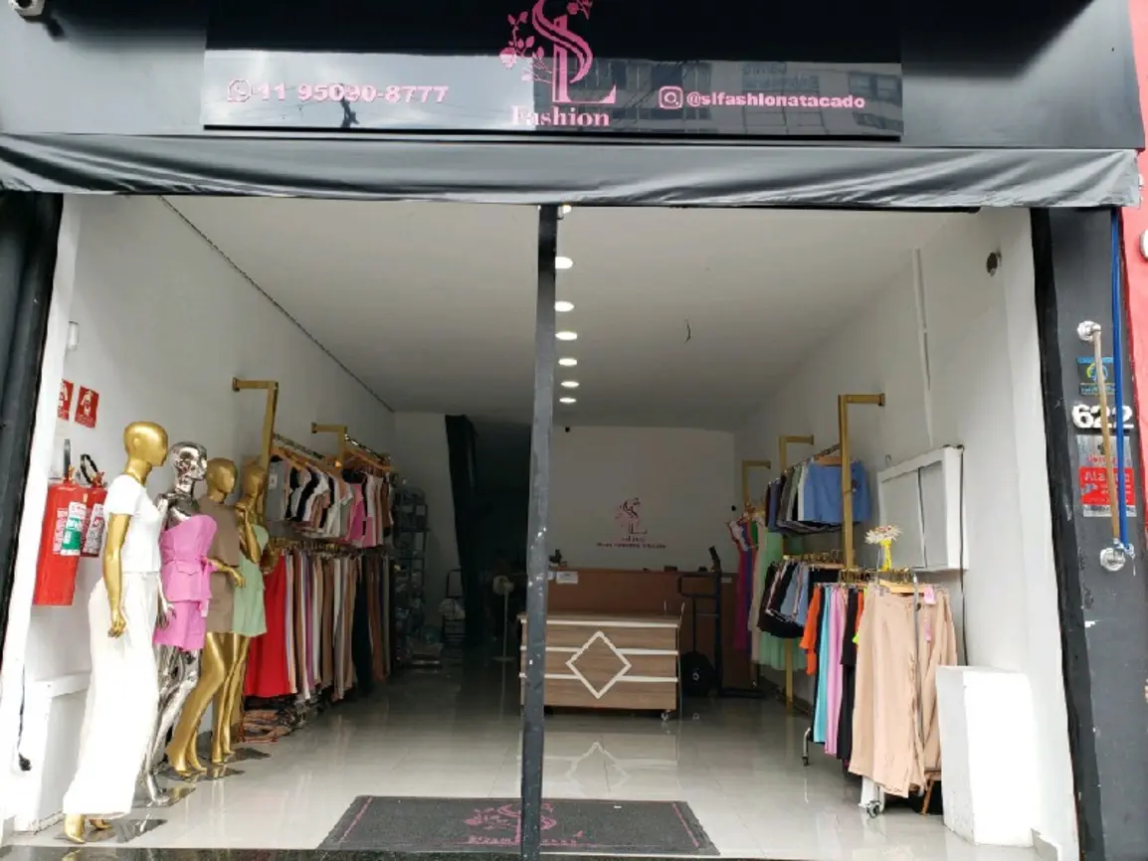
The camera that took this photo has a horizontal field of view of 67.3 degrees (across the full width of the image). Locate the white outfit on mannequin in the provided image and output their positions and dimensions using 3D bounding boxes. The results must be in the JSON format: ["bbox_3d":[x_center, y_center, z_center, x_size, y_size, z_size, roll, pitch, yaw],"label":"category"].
[{"bbox_3d":[-1.994,0.926,3.814,0.340,1.460,0.420,0,-10,6],"label":"white outfit on mannequin"}]

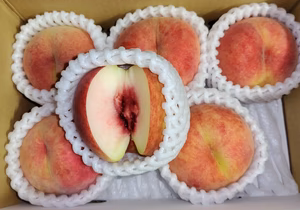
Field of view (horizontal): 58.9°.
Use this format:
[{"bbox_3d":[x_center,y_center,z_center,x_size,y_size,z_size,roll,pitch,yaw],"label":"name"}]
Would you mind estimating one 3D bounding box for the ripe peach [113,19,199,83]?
[{"bbox_3d":[0.009,-0.052,0.282,0.089,0.082,0.087,0,77,2],"label":"ripe peach"}]

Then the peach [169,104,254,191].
[{"bbox_3d":[0.061,0.042,0.262,0.087,0.081,0.087,0,77,2],"label":"peach"}]

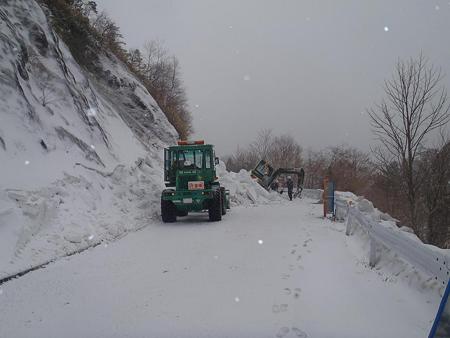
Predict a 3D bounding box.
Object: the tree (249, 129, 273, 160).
[{"bbox_3d":[4.400,-1.900,45.000,3.200,6.200,3.100,-1,-2,0],"label":"tree"}]

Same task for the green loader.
[{"bbox_3d":[-1.180,0.530,16.500,2.500,3.350,6.500,-1,-2,4],"label":"green loader"}]

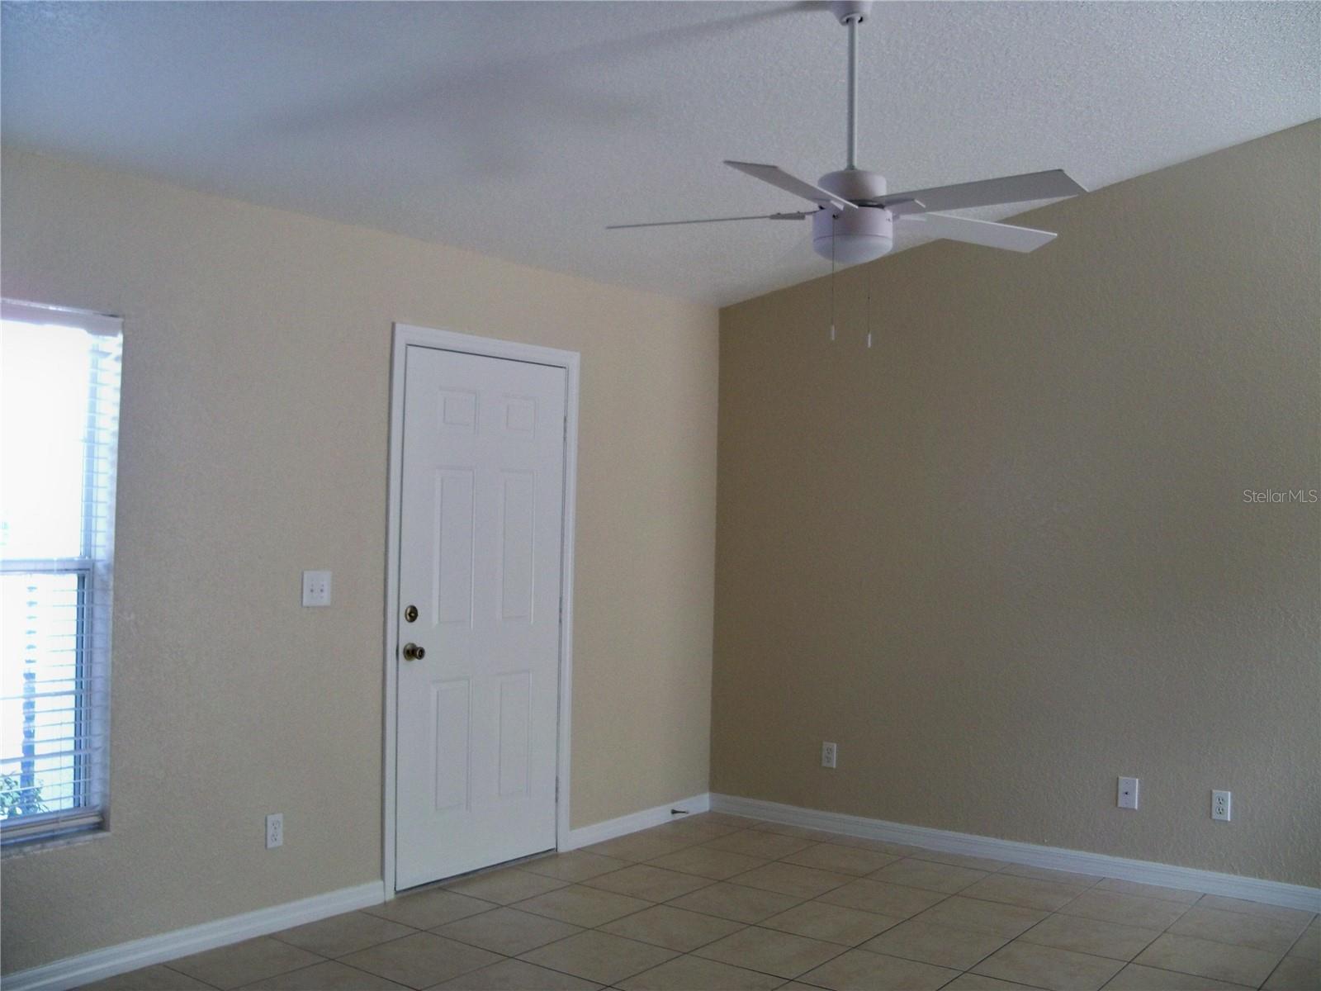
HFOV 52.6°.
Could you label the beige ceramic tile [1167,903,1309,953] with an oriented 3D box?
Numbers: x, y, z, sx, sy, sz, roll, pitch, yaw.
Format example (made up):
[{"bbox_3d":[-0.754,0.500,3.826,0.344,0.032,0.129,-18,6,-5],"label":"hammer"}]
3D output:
[{"bbox_3d":[2.039,1.534,4.709,0.406,0.012,0.406,1,-1,37],"label":"beige ceramic tile"}]

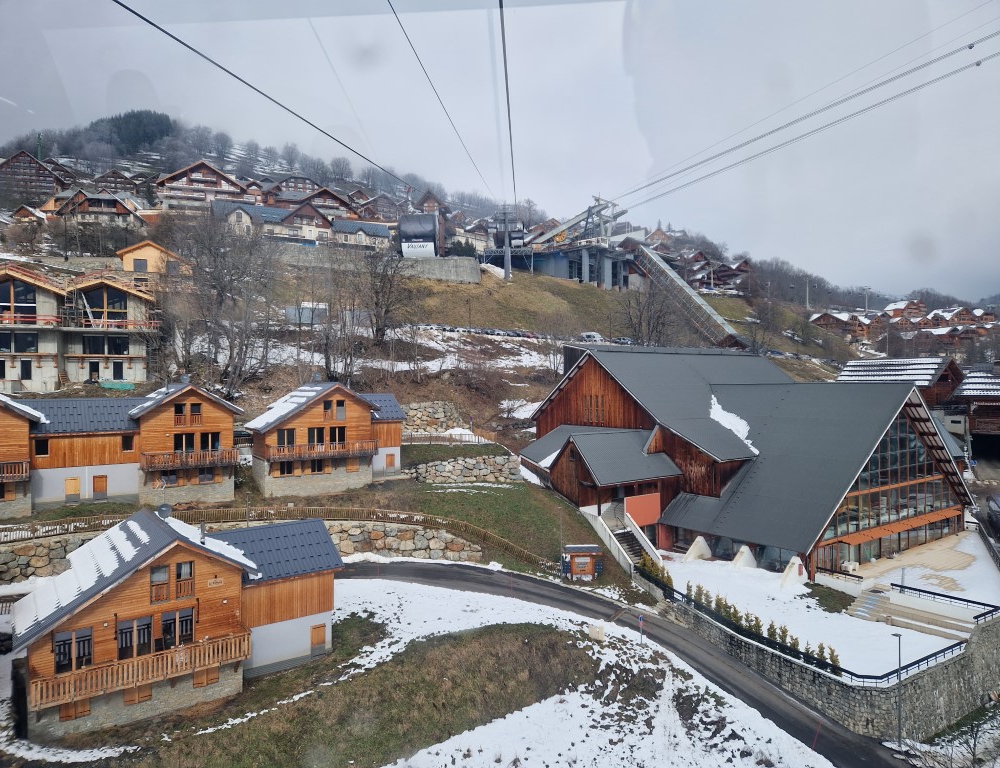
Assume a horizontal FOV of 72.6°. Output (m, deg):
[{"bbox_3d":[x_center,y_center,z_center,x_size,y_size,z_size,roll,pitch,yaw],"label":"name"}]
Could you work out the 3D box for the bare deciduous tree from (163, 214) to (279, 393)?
[{"bbox_3d":[-32.863,-9.465,80.000,13.600,21.000,12.000,0,0,0],"label":"bare deciduous tree"}]

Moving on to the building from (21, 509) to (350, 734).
[{"bbox_3d":[-16.879,11.849,37.456,16.238,8.502,9.950,0,0,-37],"label":"building"}]

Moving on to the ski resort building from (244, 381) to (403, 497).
[{"bbox_3d":[-15.798,4.696,63.334,13.631,9.308,9.950,0,0,-29],"label":"ski resort building"}]

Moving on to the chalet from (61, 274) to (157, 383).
[{"bbox_3d":[-45.319,-5.976,80.980,9.900,12.100,11.000,0,0,-20],"label":"chalet"}]

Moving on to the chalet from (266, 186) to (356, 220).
[{"bbox_3d":[-57.014,-54.262,208.000,24.000,12.000,15.000,0,0,-34],"label":"chalet"}]

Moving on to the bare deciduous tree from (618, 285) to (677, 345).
[{"bbox_3d":[28.182,-12.897,130.000,10.900,12.000,10.000,0,0,0],"label":"bare deciduous tree"}]

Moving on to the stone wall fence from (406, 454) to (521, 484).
[{"bbox_3d":[-3.433,7.995,64.000,10.900,2.700,1.000,0,0,-10],"label":"stone wall fence"}]

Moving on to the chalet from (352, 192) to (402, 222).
[{"bbox_3d":[-42.850,-61.389,238.000,16.000,11.500,13.000,0,0,-36],"label":"chalet"}]

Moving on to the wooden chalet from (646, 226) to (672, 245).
[{"bbox_3d":[61.226,-56.027,262.000,10.900,8.500,10.500,0,0,-15],"label":"wooden chalet"}]

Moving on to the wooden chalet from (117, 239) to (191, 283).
[{"bbox_3d":[-52.936,-17.961,105.450,10.600,7.200,9.800,0,0,-22],"label":"wooden chalet"}]

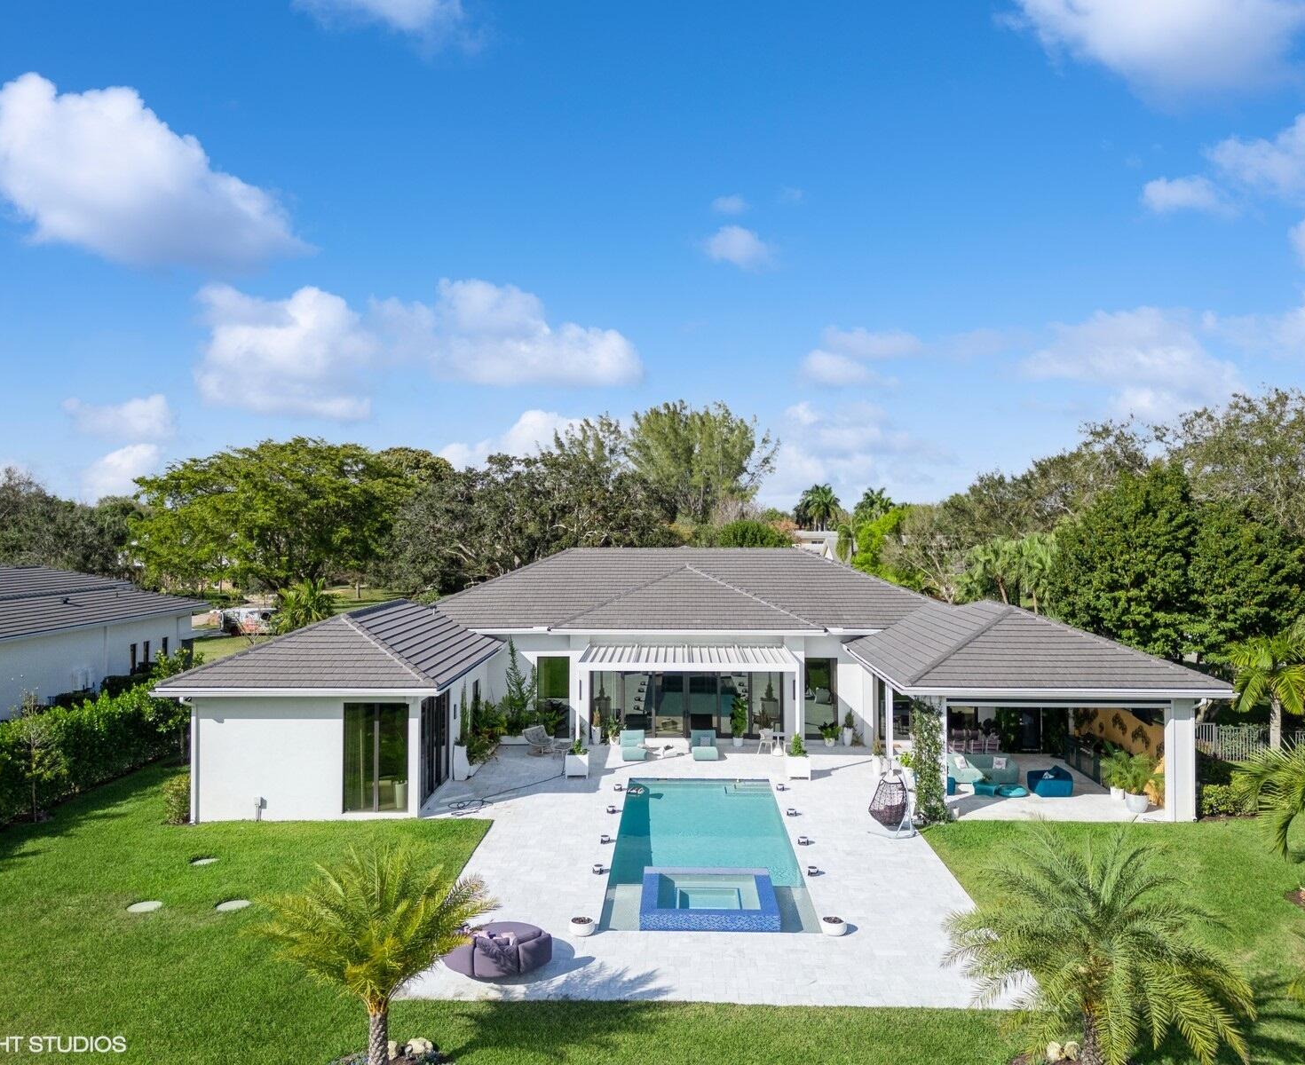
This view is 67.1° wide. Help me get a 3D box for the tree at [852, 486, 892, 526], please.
[{"bbox_3d":[29.100,1.250,130.000,5.500,13.700,5.500,0,0,0],"label":"tree"}]

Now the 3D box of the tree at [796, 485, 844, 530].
[{"bbox_3d":[21.100,1.100,125.000,6.000,14.000,6.000,0,0,0],"label":"tree"}]

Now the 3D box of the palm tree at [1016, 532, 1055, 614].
[{"bbox_3d":[23.300,4.130,60.000,2.900,7.900,2.900,0,0,0],"label":"palm tree"}]

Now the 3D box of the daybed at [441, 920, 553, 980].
[{"bbox_3d":[-2.920,7.760,18.500,2.100,0.700,1.900,0,0,-6],"label":"daybed"}]

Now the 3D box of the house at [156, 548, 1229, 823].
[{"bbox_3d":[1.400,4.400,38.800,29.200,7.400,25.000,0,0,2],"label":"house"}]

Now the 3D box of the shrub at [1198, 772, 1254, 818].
[{"bbox_3d":[16.660,7.630,28.600,1.550,0.950,1.300,0,0,0],"label":"shrub"}]

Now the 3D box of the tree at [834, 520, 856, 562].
[{"bbox_3d":[16.900,3.600,85.000,2.600,9.000,2.600,0,0,0],"label":"tree"}]

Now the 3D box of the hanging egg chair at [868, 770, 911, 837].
[{"bbox_3d":[6.460,7.100,26.500,1.100,2.000,1.200,0,0,-43],"label":"hanging egg chair"}]

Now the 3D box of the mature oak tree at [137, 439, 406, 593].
[{"bbox_3d":[-33.000,0.050,85.000,24.000,16.100,22.000,0,0,0],"label":"mature oak tree"}]

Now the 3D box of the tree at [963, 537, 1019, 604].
[{"bbox_3d":[20.600,4.270,60.000,3.500,7.700,3.500,0,0,0],"label":"tree"}]

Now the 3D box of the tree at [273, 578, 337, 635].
[{"bbox_3d":[-20.400,5.450,58.000,3.800,5.300,3.800,0,0,0],"label":"tree"}]

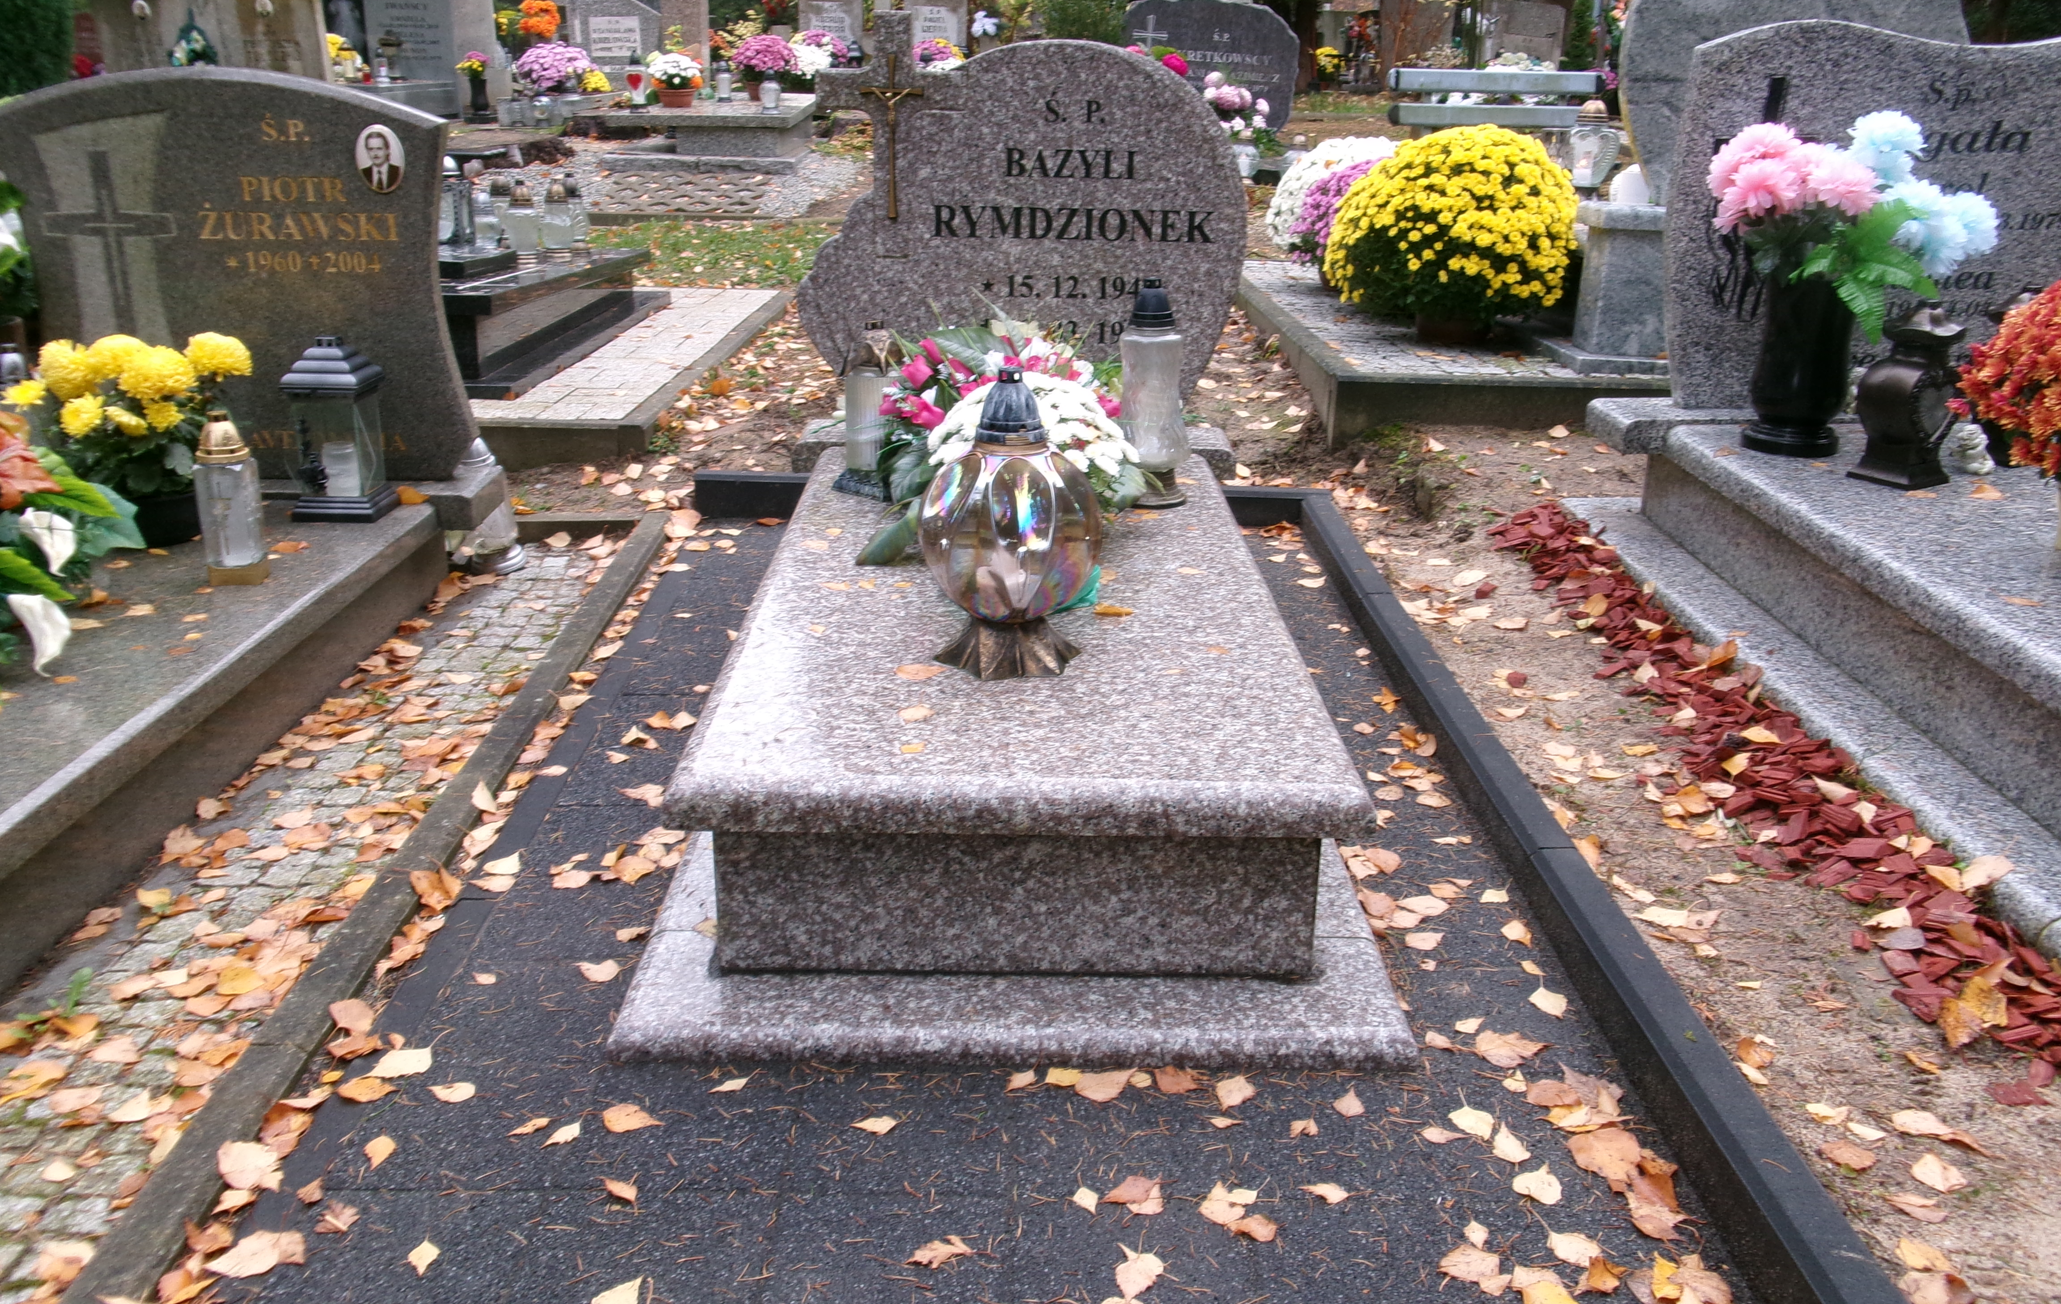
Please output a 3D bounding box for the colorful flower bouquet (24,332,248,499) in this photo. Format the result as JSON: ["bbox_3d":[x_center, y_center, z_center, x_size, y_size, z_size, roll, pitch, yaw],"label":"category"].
[{"bbox_3d":[-1.512,-0.396,2.817,0.336,0.271,0.304,1,21,-1],"label":"colorful flower bouquet"}]

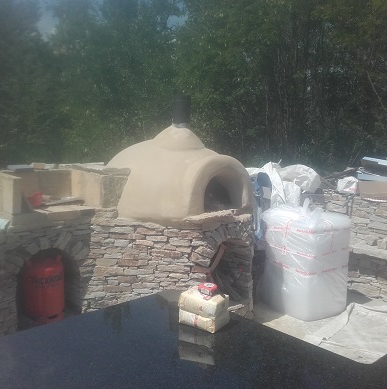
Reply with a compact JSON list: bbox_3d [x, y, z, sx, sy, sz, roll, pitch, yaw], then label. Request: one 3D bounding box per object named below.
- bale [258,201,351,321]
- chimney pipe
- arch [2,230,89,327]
[{"bbox_3d":[1.015,0.585,4.249,0.530,0.880,0.610,-5,9,-32],"label":"bale"},{"bbox_3d":[-0.107,-0.760,4.270,0.155,0.305,0.155,0,7,0],"label":"chimney pipe"},{"bbox_3d":[-1.153,0.680,3.660,0.660,0.800,0.280,-5,9,-37],"label":"arch"}]

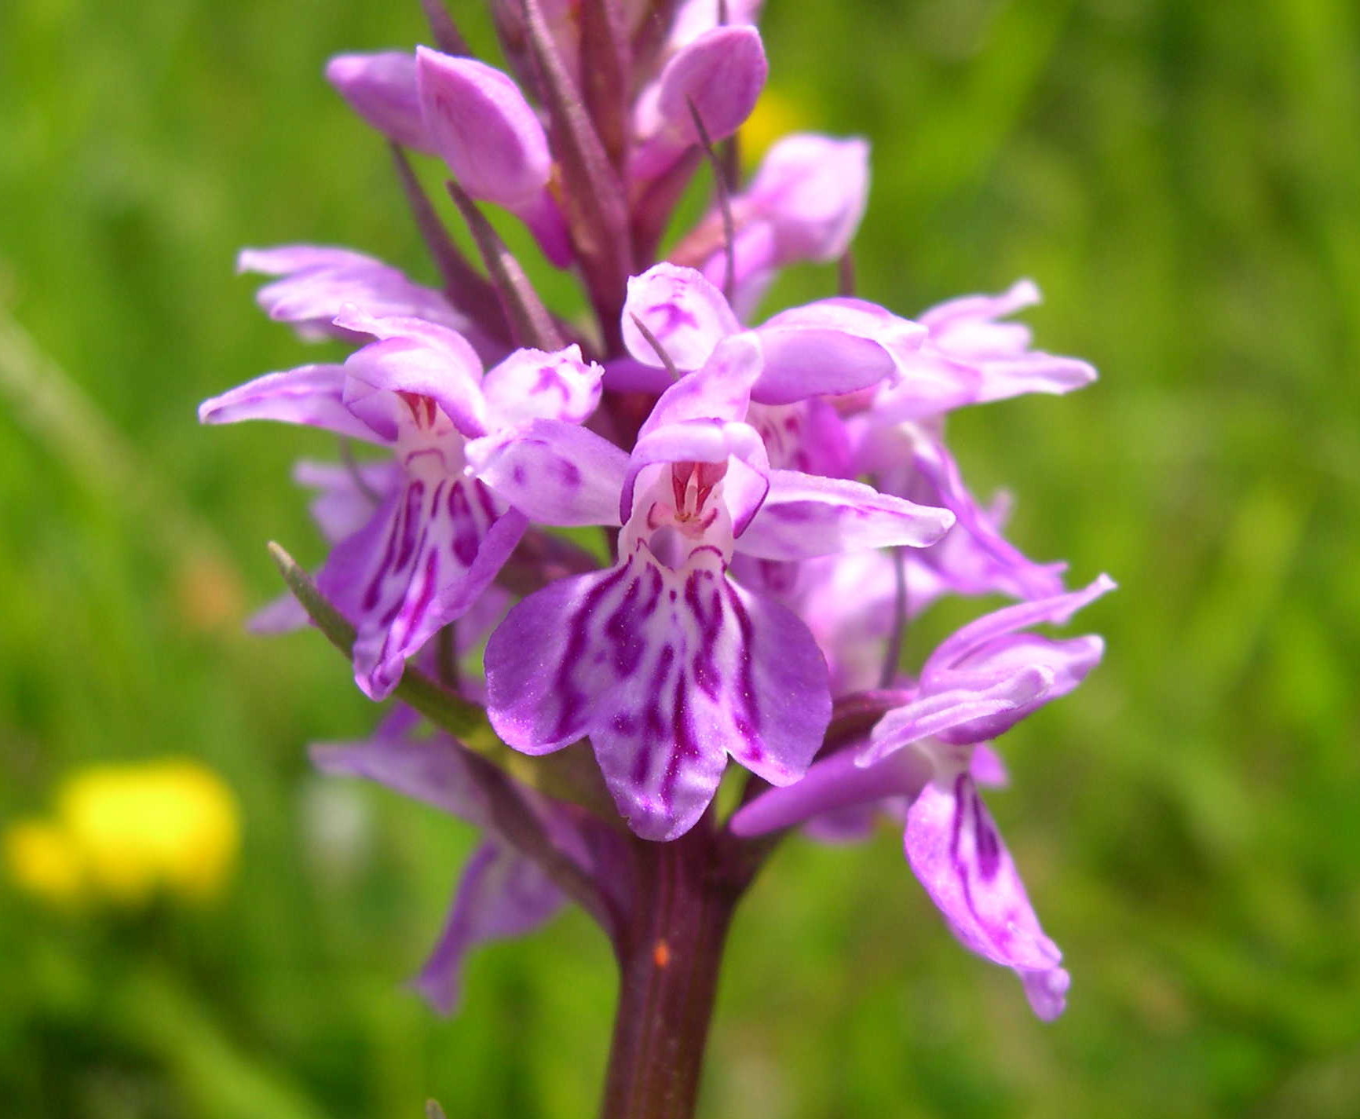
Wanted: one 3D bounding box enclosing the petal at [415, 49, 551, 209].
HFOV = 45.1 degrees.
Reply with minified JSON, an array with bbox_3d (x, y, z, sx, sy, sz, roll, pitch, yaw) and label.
[{"bbox_3d":[-0.008,-0.017,0.063,0.003,0.007,0.003,-38,3,12],"label":"petal"}]

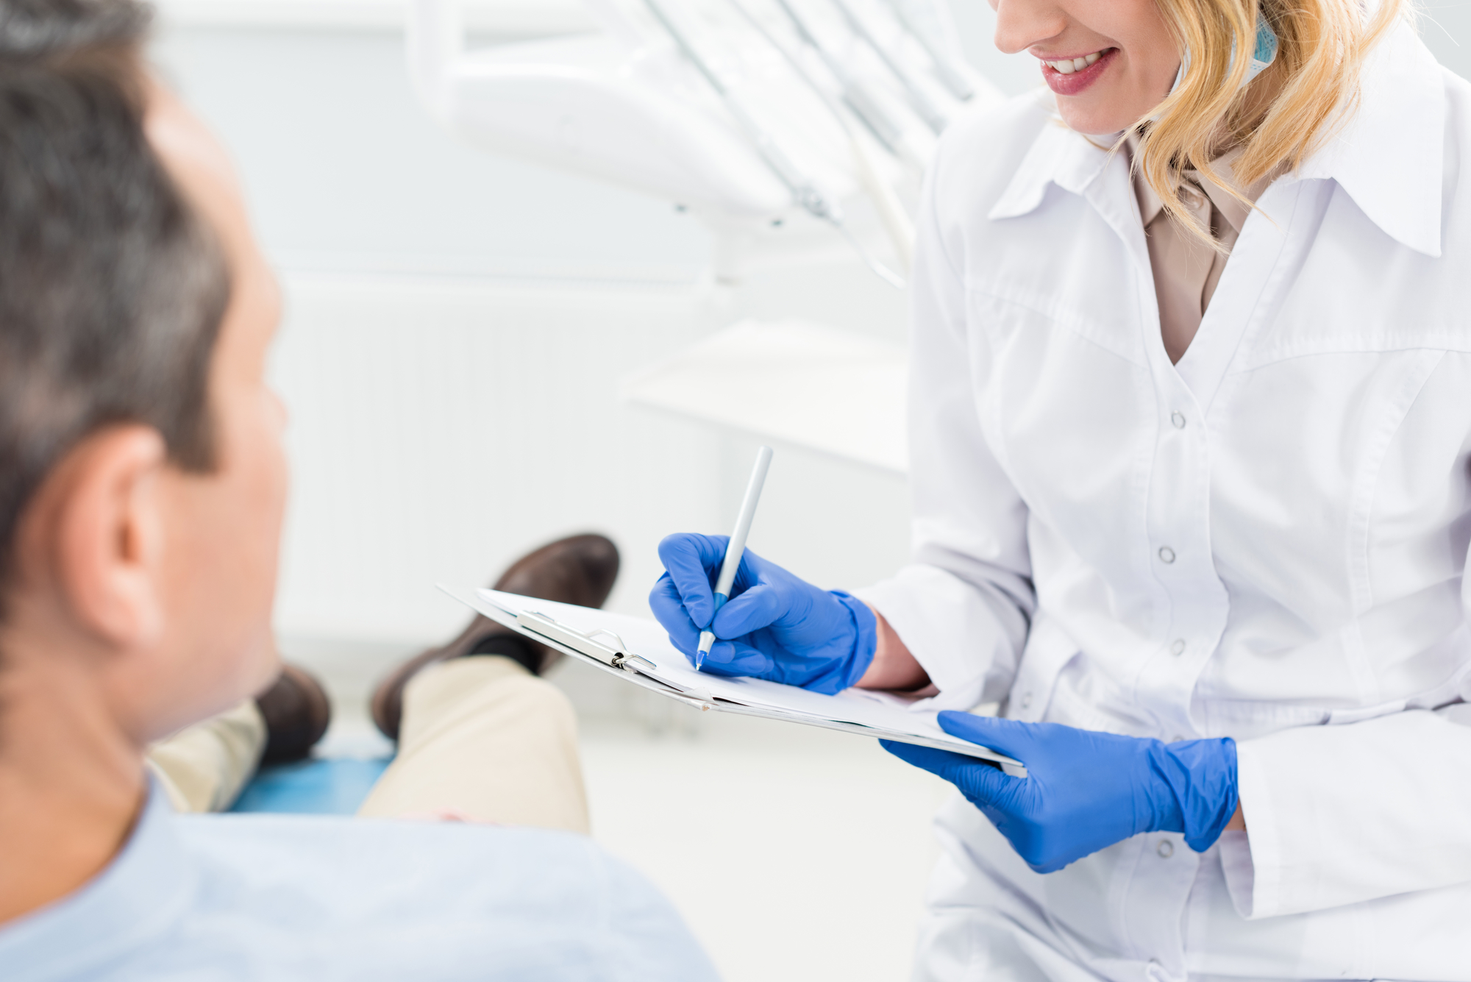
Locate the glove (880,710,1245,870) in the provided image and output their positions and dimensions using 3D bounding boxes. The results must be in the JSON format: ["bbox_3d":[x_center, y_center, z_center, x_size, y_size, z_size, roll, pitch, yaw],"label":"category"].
[{"bbox_3d":[0.205,0.189,1.285,0.215,0.088,0.090,4,18,11],"label":"glove"}]

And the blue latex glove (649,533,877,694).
[{"bbox_3d":[0.019,0.075,1.260,0.140,0.086,0.085,-9,20,-27],"label":"blue latex glove"}]

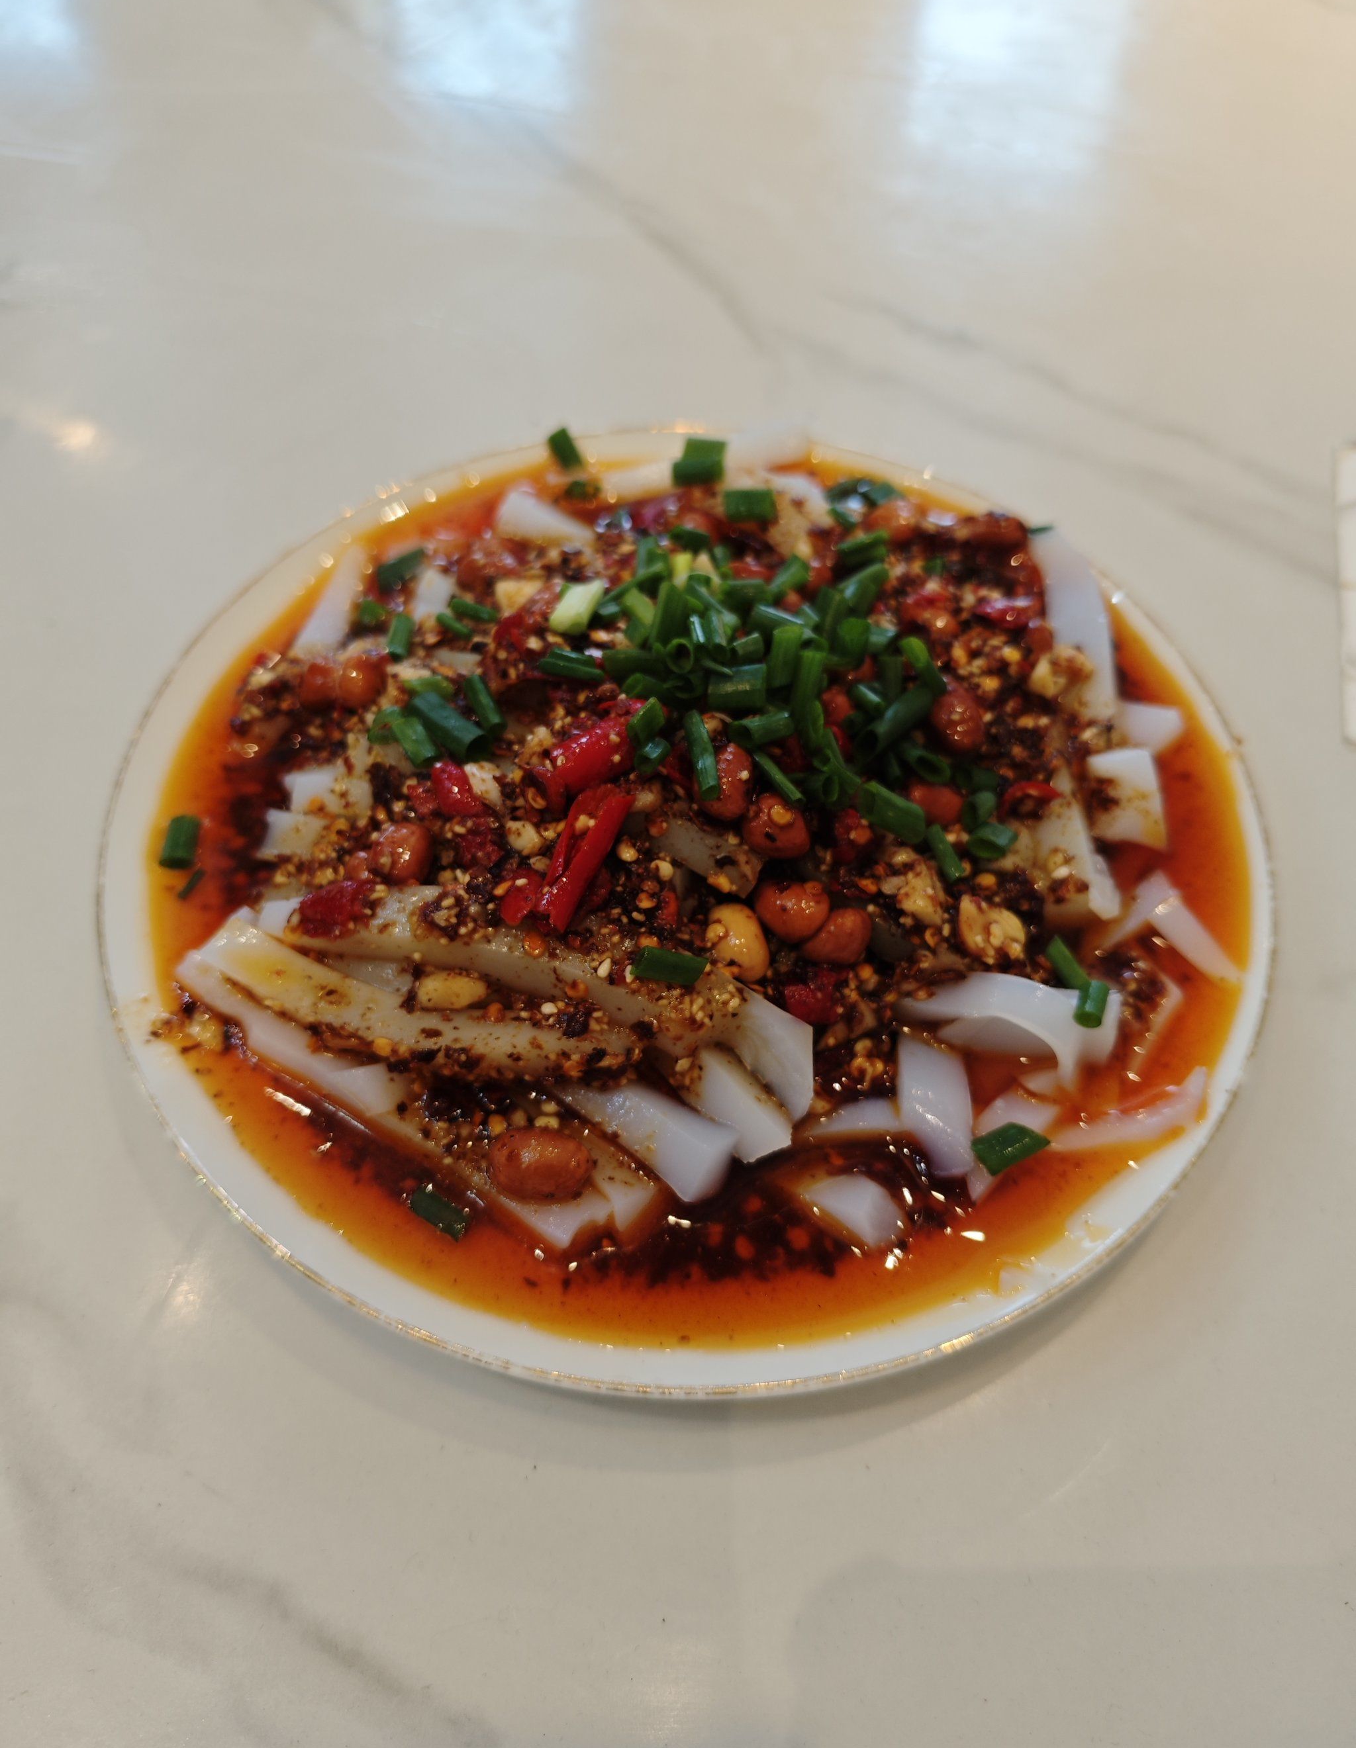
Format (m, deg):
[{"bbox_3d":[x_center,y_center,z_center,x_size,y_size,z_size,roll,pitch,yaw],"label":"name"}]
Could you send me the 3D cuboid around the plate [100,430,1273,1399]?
[{"bbox_3d":[0.002,-0.007,0.254,0.212,0.026,0.212,0,56,0],"label":"plate"}]

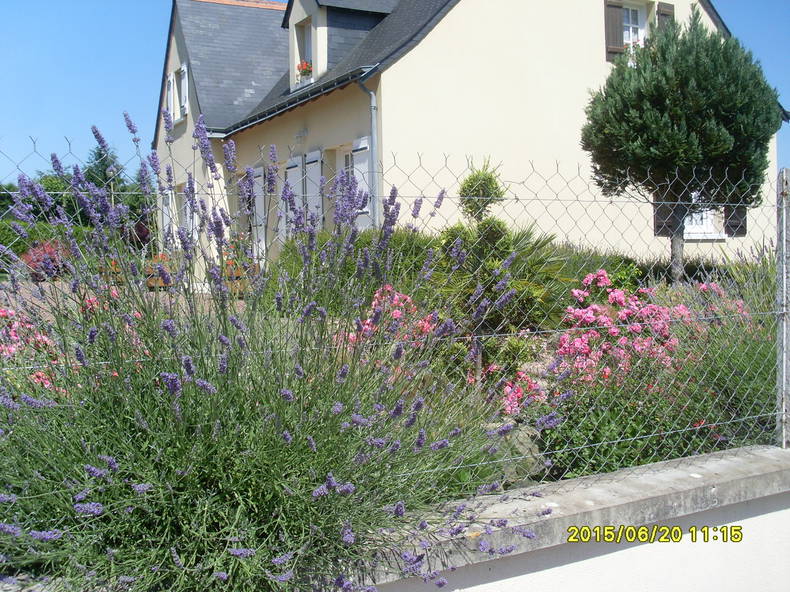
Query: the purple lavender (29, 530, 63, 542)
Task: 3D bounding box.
[{"bbox_3d":[-0.629,0.433,1.560,0.062,0.021,0.021,-5,-13,-19],"label":"purple lavender"}]

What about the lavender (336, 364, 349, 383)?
[{"bbox_3d":[-0.118,0.174,1.950,0.023,0.044,0.023,28,17,-1],"label":"lavender"}]

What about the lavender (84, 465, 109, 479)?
[{"bbox_3d":[-0.561,0.330,1.630,0.050,0.021,0.021,24,-18,-17],"label":"lavender"}]

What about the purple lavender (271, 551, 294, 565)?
[{"bbox_3d":[-0.230,0.534,1.770,0.051,0.022,0.022,-24,-12,-17],"label":"purple lavender"}]

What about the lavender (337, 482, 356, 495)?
[{"bbox_3d":[-0.105,0.415,1.870,0.048,0.024,0.024,-9,-14,25],"label":"lavender"}]

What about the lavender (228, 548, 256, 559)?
[{"bbox_3d":[-0.306,0.517,1.740,0.058,0.020,0.020,6,-17,-17],"label":"lavender"}]

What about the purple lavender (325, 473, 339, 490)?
[{"bbox_3d":[-0.137,0.400,1.870,0.023,0.046,0.023,-21,-28,-8],"label":"purple lavender"}]

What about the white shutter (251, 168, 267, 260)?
[{"bbox_3d":[-2.747,-1.563,17.600,0.050,2.100,0.720,-2,3,-27],"label":"white shutter"}]

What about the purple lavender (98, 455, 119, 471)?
[{"bbox_3d":[-0.542,0.315,1.640,0.048,0.022,0.022,39,-22,23],"label":"purple lavender"}]

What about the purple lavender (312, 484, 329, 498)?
[{"bbox_3d":[-0.160,0.419,1.860,0.043,0.024,0.024,-28,-9,-27],"label":"purple lavender"}]

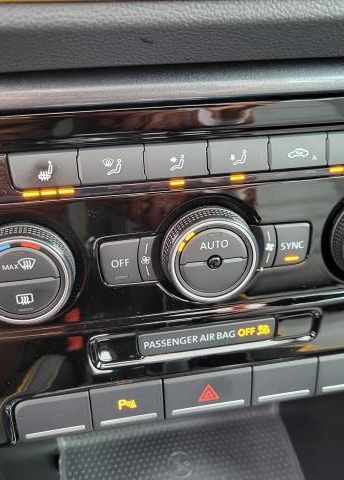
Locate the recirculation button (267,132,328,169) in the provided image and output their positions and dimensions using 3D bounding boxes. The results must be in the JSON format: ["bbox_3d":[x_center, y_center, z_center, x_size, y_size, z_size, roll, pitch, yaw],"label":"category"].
[{"bbox_3d":[0.047,-0.034,0.184,0.023,0.013,0.006,-6,20,-9],"label":"recirculation button"}]

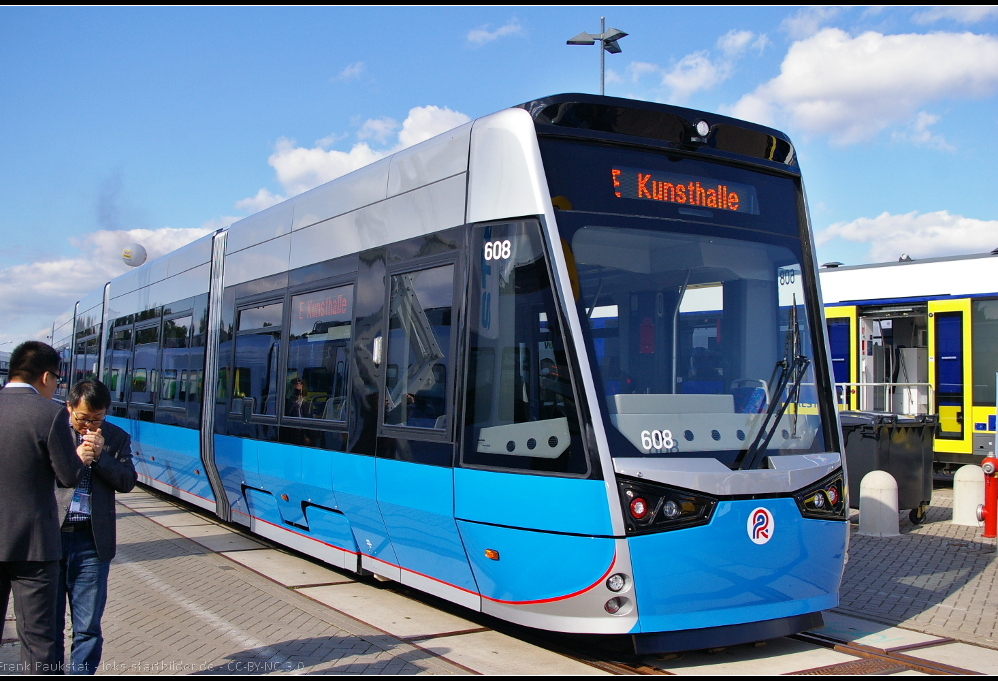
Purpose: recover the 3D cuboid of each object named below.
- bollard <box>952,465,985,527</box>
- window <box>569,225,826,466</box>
[{"bbox_3d":[5.876,1.925,12.743,0.430,0.710,0.430,3,-4,-32],"label":"bollard"},{"bbox_3d":[1.371,0.011,6.139,1.800,1.400,0.210,3,-17,-32],"label":"window"}]

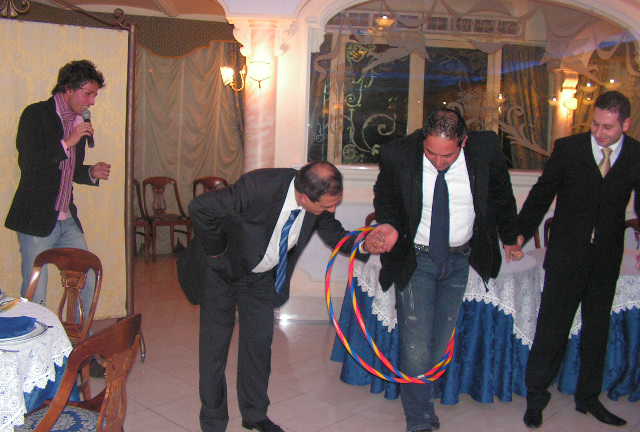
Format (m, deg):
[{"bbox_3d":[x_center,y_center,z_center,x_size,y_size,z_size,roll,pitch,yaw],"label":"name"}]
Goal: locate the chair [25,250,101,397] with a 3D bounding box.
[{"bbox_3d":[-1.409,0.649,3.513,0.450,0.890,0.530,1,9,2],"label":"chair"}]

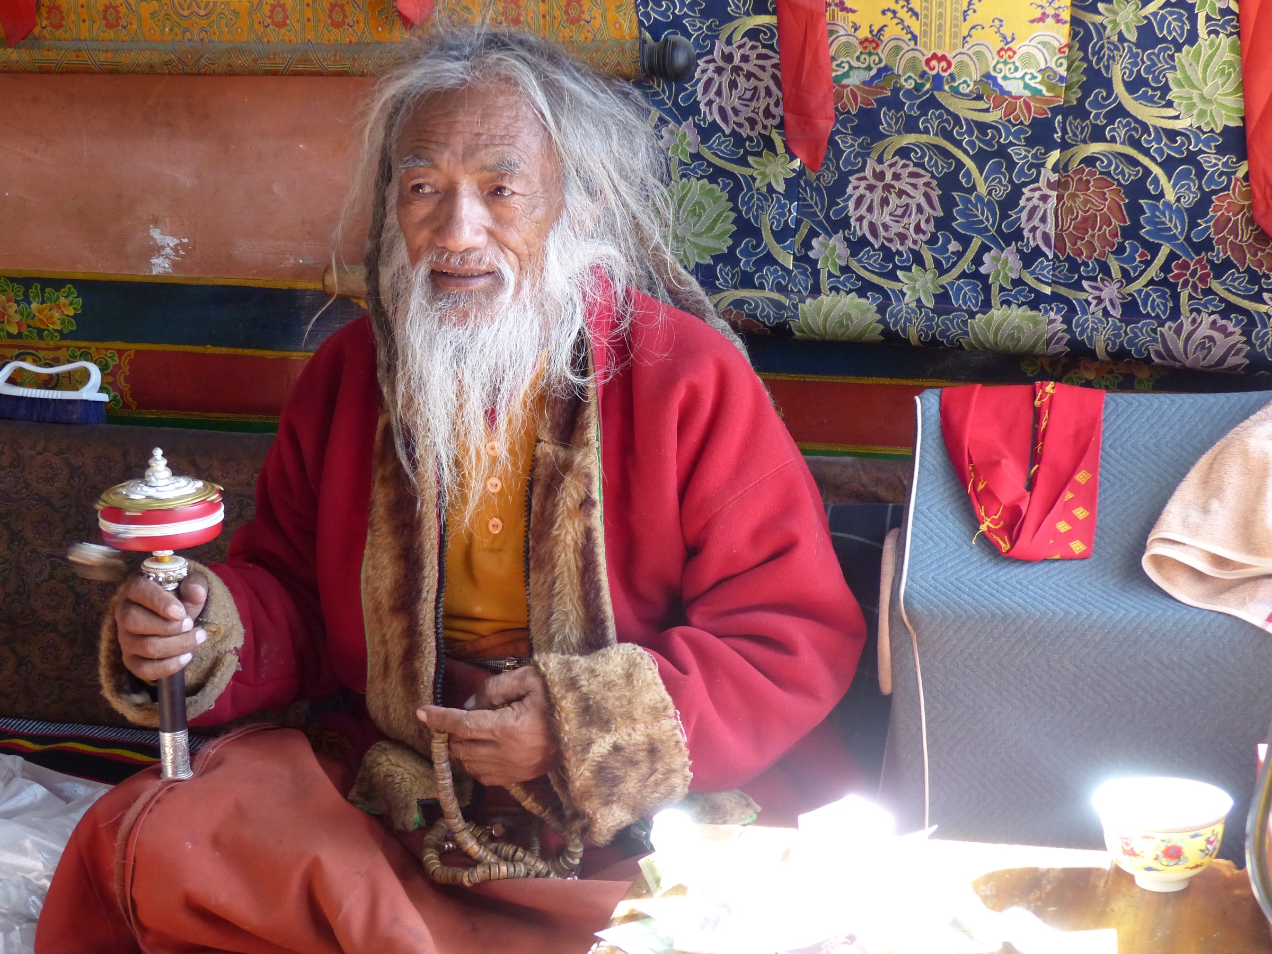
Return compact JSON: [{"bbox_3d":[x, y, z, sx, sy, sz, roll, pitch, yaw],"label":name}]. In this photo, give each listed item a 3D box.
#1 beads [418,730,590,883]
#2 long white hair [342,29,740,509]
[{"bbox_3d":[-0.099,0.248,2.132,0.120,0.108,0.110,4,12,15],"label":"beads"},{"bbox_3d":[-0.090,-0.185,2.305,0.285,0.385,0.305,6,13,22],"label":"long white hair"}]

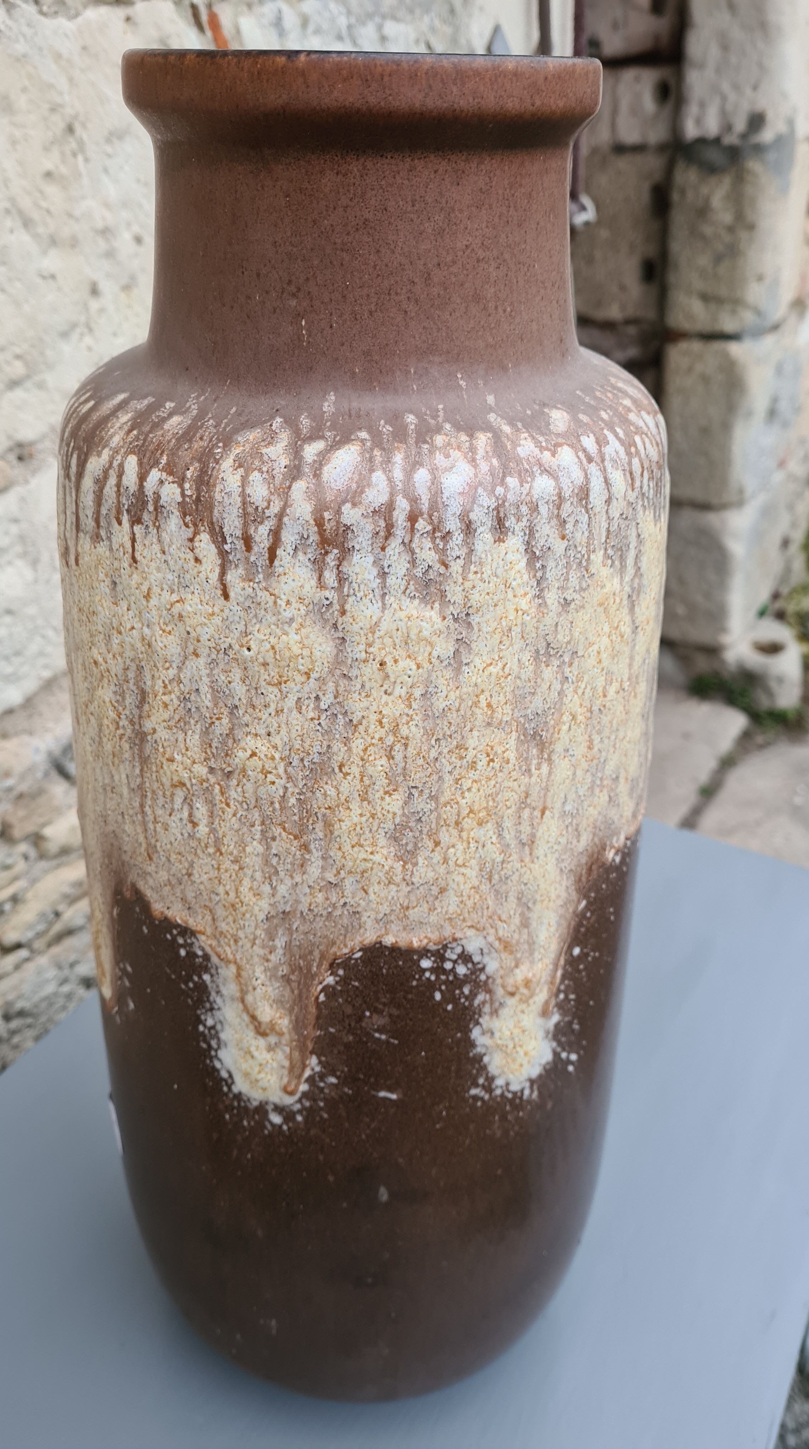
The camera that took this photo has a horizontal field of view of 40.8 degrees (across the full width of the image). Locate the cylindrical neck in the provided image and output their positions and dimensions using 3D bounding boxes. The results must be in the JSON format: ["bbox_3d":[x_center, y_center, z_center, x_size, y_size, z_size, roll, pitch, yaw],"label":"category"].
[{"bbox_3d":[-0.010,-0.118,0.247,0.102,0.059,0.102,0,32,-2],"label":"cylindrical neck"}]

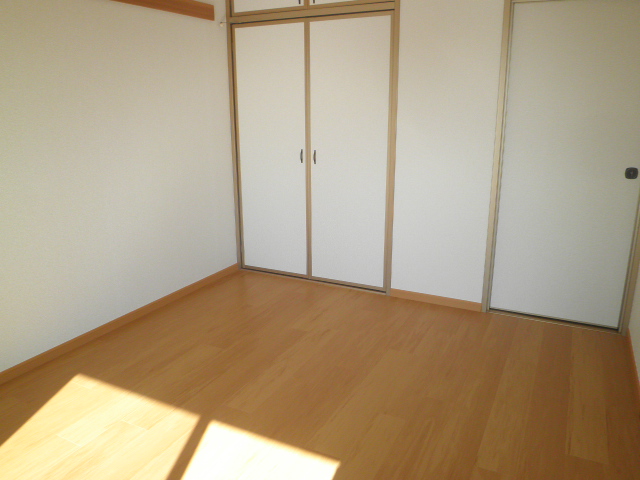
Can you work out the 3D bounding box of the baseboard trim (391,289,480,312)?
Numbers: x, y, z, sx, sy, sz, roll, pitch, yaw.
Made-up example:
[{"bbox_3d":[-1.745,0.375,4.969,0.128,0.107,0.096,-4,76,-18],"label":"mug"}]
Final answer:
[{"bbox_3d":[0.760,0.390,3.164,0.603,0.060,0.016,8,17,26],"label":"baseboard trim"}]

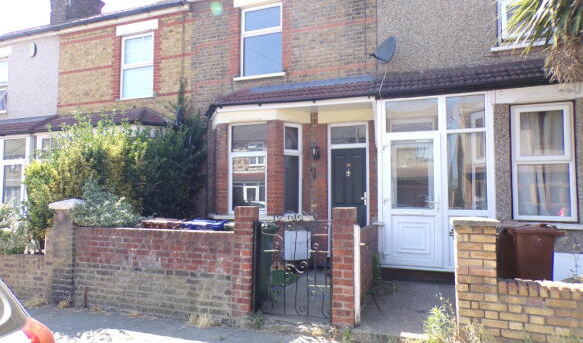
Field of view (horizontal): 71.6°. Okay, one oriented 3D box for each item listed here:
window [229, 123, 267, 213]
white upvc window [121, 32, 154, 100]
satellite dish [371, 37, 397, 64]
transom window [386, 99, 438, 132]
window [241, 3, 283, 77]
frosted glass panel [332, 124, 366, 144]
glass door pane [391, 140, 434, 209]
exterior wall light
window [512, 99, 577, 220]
[{"bbox_3d":[-0.787,-0.045,7.563,0.819,1.692,0.090,-1,-3,22],"label":"window"},{"bbox_3d":[-3.573,-2.440,9.481,0.991,1.500,0.090,-1,-3,22],"label":"white upvc window"},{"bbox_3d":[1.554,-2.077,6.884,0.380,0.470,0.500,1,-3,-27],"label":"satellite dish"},{"bbox_3d":[1.848,-0.855,6.204,0.769,0.477,0.030,-1,-3,22],"label":"transom window"},{"bbox_3d":[-0.581,-2.663,8.287,0.951,1.428,0.090,-1,-3,22],"label":"window"},{"bbox_3d":[1.064,-0.672,7.483,0.671,0.324,0.030,-1,-3,22],"label":"frosted glass panel"},{"bbox_3d":[1.848,0.045,6.164,0.622,1.057,0.030,-1,-3,22],"label":"glass door pane"},{"bbox_3d":[0.448,-0.354,7.539,0.150,0.288,0.210,-1,-3,22],"label":"exterior wall light"},{"bbox_3d":[3.496,-0.128,5.617,0.762,1.623,0.090,-1,-3,22],"label":"window"}]

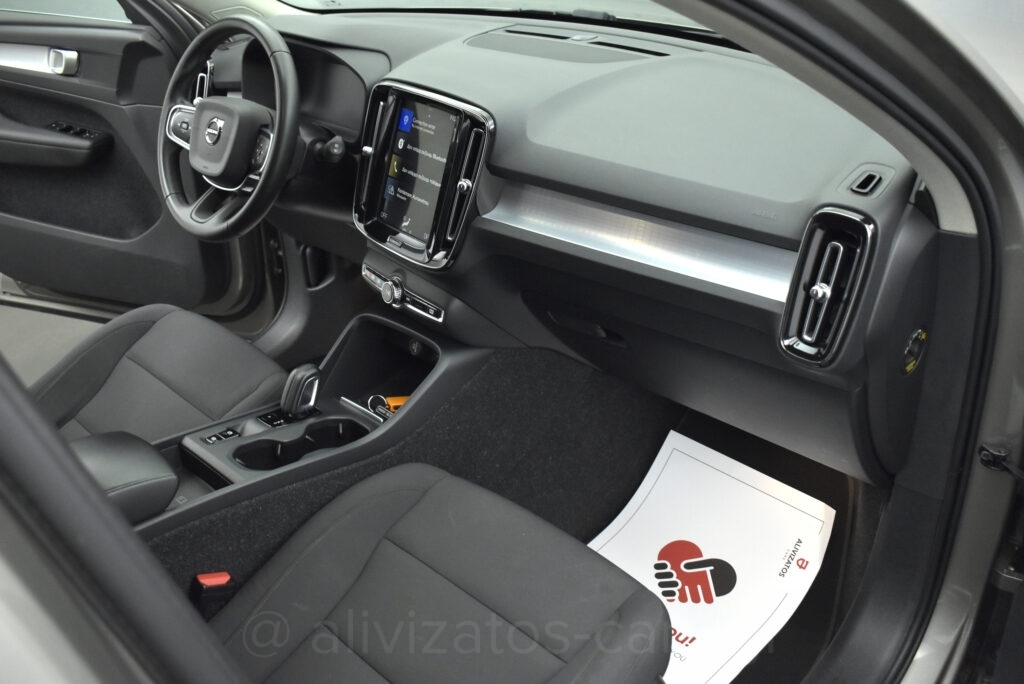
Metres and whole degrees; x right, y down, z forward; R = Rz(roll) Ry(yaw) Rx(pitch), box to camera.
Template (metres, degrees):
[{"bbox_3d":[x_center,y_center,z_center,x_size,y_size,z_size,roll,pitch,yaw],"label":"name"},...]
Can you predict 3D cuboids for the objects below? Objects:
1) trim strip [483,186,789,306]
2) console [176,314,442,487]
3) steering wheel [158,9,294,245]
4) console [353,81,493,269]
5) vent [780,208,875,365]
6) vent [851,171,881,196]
[{"bbox_3d":[0.144,-0.138,1.197,0.465,0.066,0.045,23,12,38],"label":"trim strip"},{"bbox_3d":[-0.295,0.082,1.390,0.190,0.140,0.345,23,32,38],"label":"console"},{"bbox_3d":[-0.461,-0.351,1.572,0.373,0.373,0.100,23,12,38],"label":"steering wheel"},{"bbox_3d":[-0.133,-0.255,1.400,0.255,0.245,0.060,23,17,38],"label":"console"},{"bbox_3d":[0.341,-0.058,1.018,0.079,0.170,0.045,23,19,38],"label":"vent"},{"bbox_3d":[0.380,-0.172,1.010,0.023,0.016,0.044,23,65,38],"label":"vent"}]

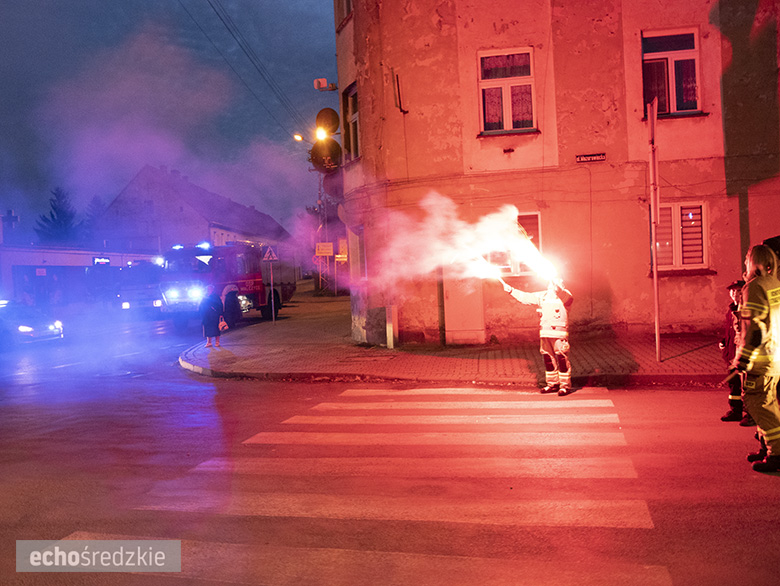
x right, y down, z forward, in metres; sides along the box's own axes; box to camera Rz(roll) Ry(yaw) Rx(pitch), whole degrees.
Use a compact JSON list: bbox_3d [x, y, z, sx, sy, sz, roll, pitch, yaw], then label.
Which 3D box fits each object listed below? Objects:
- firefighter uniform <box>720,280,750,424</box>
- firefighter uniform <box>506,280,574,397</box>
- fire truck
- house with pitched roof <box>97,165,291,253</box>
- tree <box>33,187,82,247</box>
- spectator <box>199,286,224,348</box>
[{"bbox_3d":[4.189,0.649,7.522,0.440,1.640,0.470,-3,2,-28],"label":"firefighter uniform"},{"bbox_3d":[2.224,0.638,9.521,0.950,1.740,0.620,-2,2,25],"label":"firefighter uniform"},{"bbox_3d":[-7.178,-0.347,28.683,2.500,3.200,7.600,-2,1,14],"label":"fire truck"},{"bbox_3d":[-19.179,-5.722,71.212,9.800,11.542,40.000,-3,2,1],"label":"house with pitched roof"},{"bbox_3d":[-25.082,-3.256,47.910,5.000,9.800,5.000,-2,1,0],"label":"tree"},{"bbox_3d":[-4.869,0.673,17.217,0.620,1.630,0.430,-2,1,9],"label":"spectator"}]

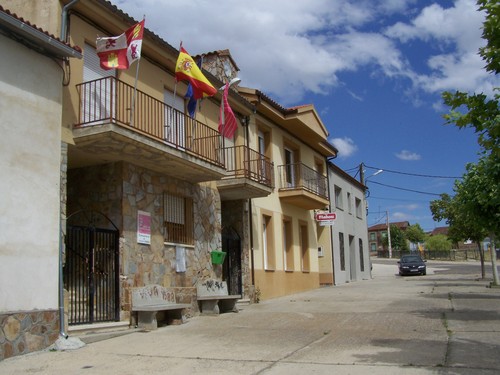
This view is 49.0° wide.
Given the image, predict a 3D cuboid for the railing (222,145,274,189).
[{"bbox_3d":[-0.100,-0.583,18.310,0.980,1.000,2.370,-7,-11,23],"label":"railing"}]

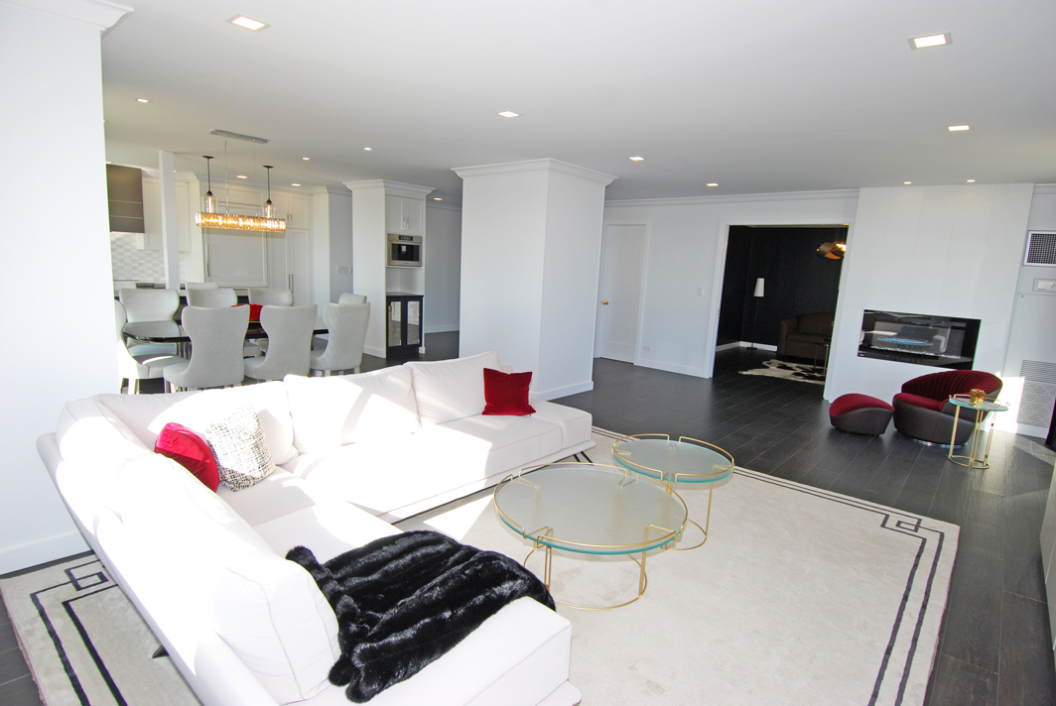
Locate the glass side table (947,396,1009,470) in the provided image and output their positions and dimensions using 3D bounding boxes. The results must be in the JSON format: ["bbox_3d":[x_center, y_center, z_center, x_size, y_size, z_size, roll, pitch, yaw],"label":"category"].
[{"bbox_3d":[3.684,0.669,4.371,0.390,0.540,0.390,11,13,41],"label":"glass side table"}]

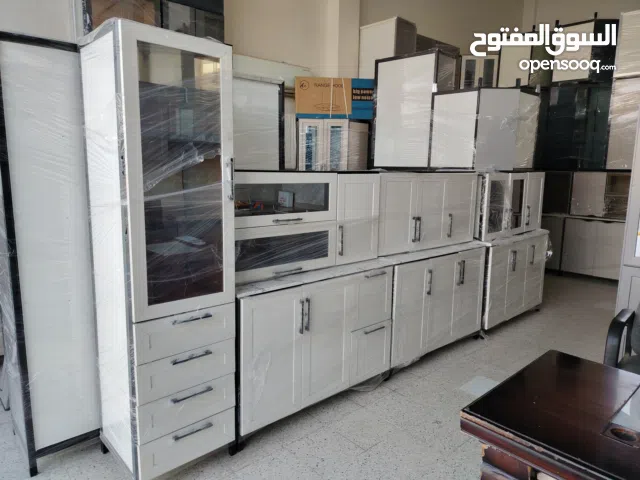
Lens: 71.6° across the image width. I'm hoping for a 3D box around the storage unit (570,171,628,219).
[{"bbox_3d":[3.903,-0.589,5.997,0.340,0.600,0.800,-7,12,-42],"label":"storage unit"}]

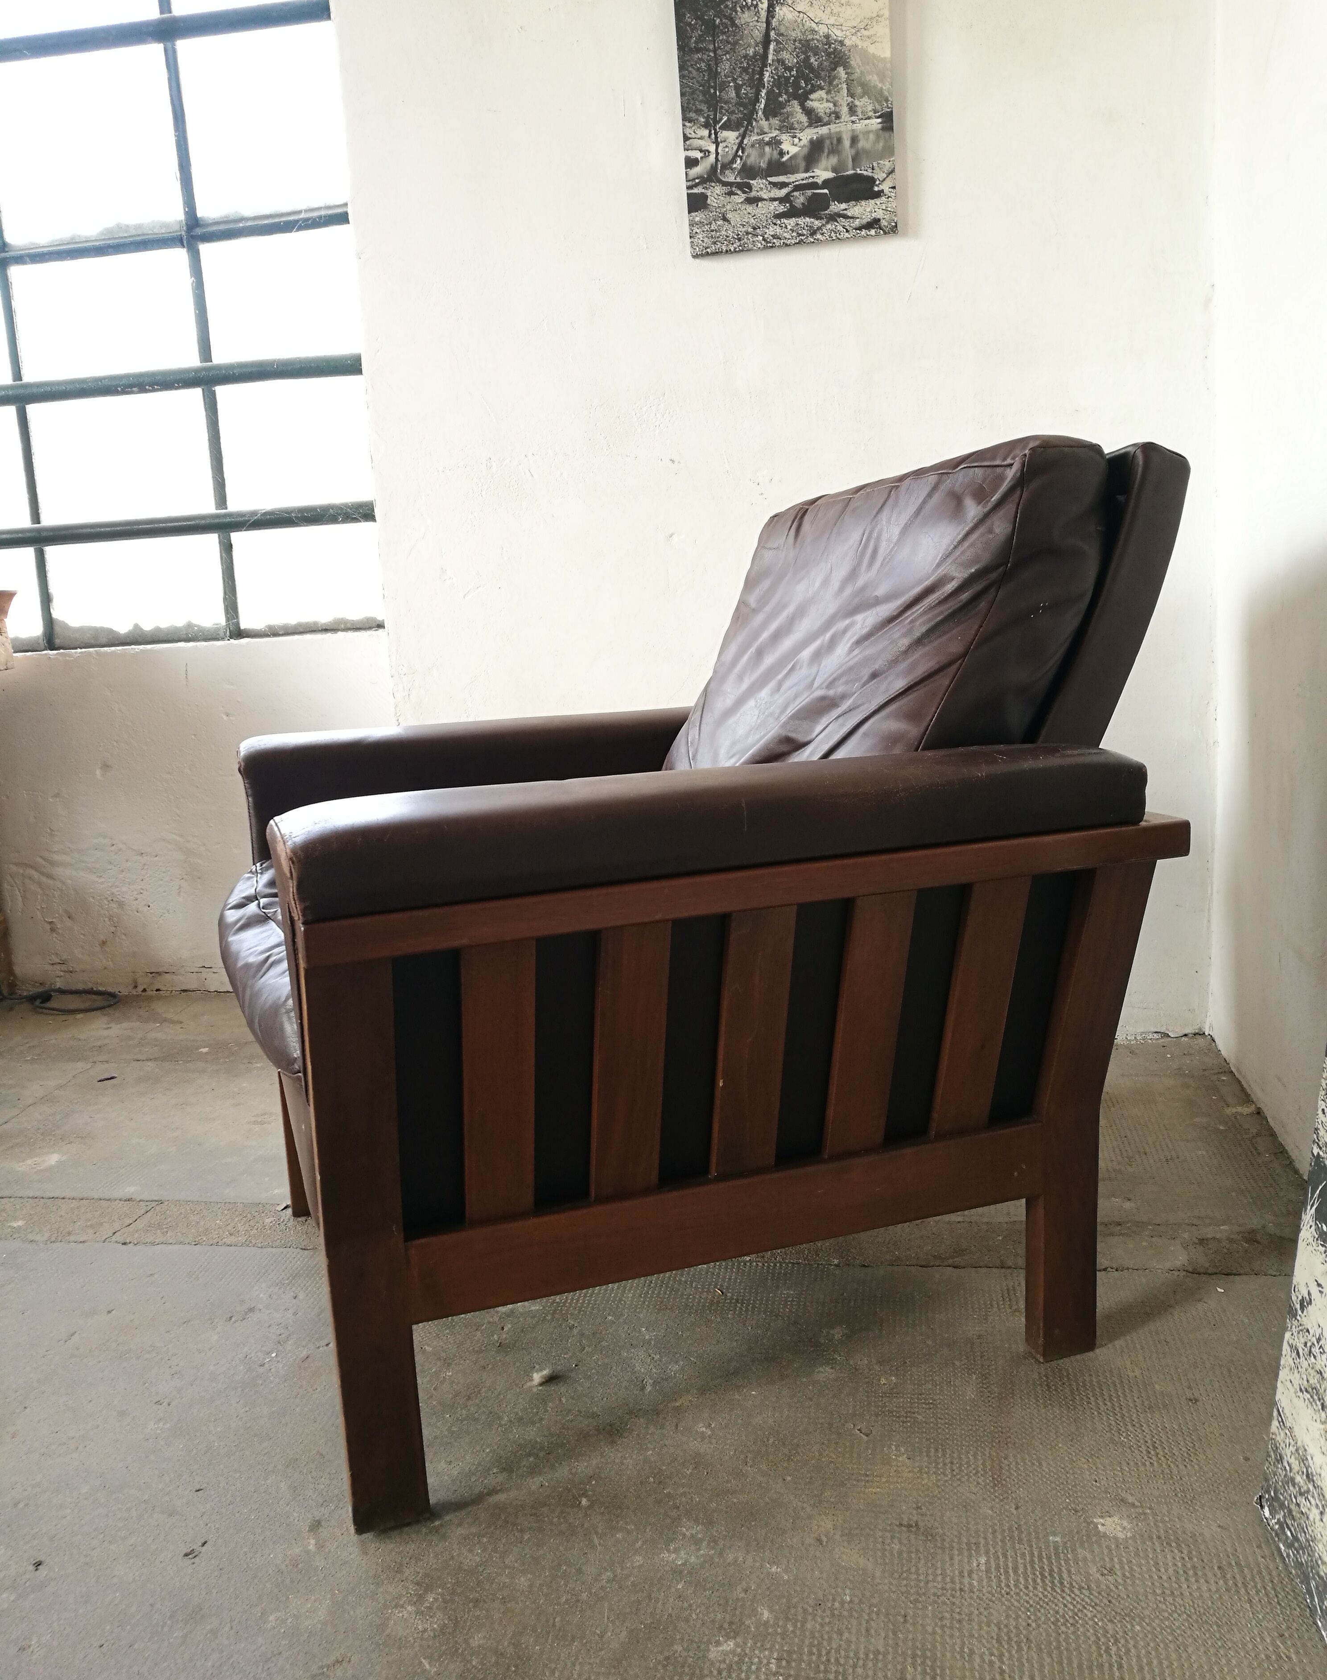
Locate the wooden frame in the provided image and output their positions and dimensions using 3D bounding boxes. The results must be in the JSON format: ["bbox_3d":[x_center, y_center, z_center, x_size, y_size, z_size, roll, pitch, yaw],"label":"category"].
[{"bbox_3d":[0.014,0.217,1.471,0.794,0.493,0.650,-6,10,-18],"label":"wooden frame"}]

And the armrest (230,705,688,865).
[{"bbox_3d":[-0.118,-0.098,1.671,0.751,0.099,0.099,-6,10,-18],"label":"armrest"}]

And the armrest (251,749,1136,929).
[{"bbox_3d":[0.058,-0.022,1.155,0.748,0.085,0.099,-6,10,-18],"label":"armrest"}]

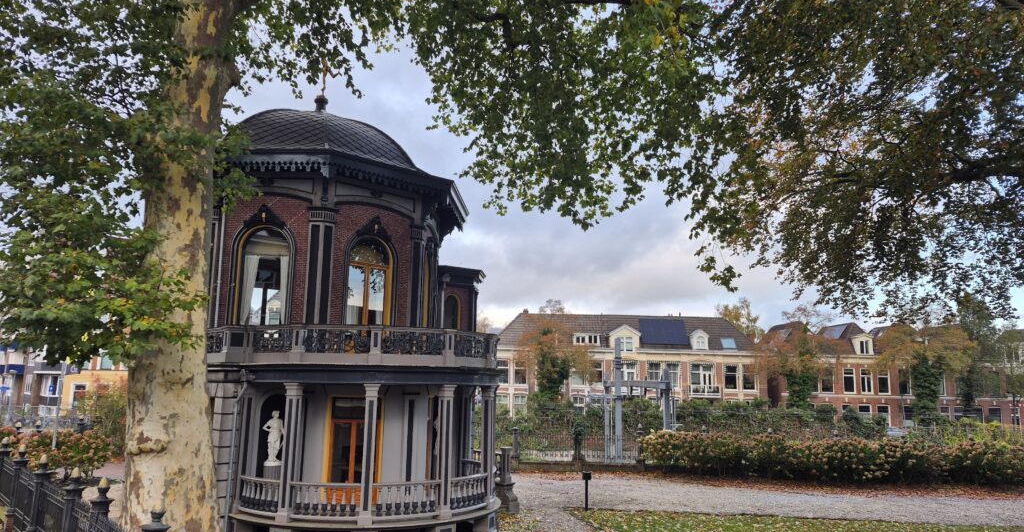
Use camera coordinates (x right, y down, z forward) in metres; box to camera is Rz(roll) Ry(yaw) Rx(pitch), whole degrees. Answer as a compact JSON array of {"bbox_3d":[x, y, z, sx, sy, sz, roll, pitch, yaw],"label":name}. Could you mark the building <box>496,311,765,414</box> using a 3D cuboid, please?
[{"bbox_3d":[10.405,10.205,66.278,25.790,11.220,9.000,1,-10,2],"label":"building"}]

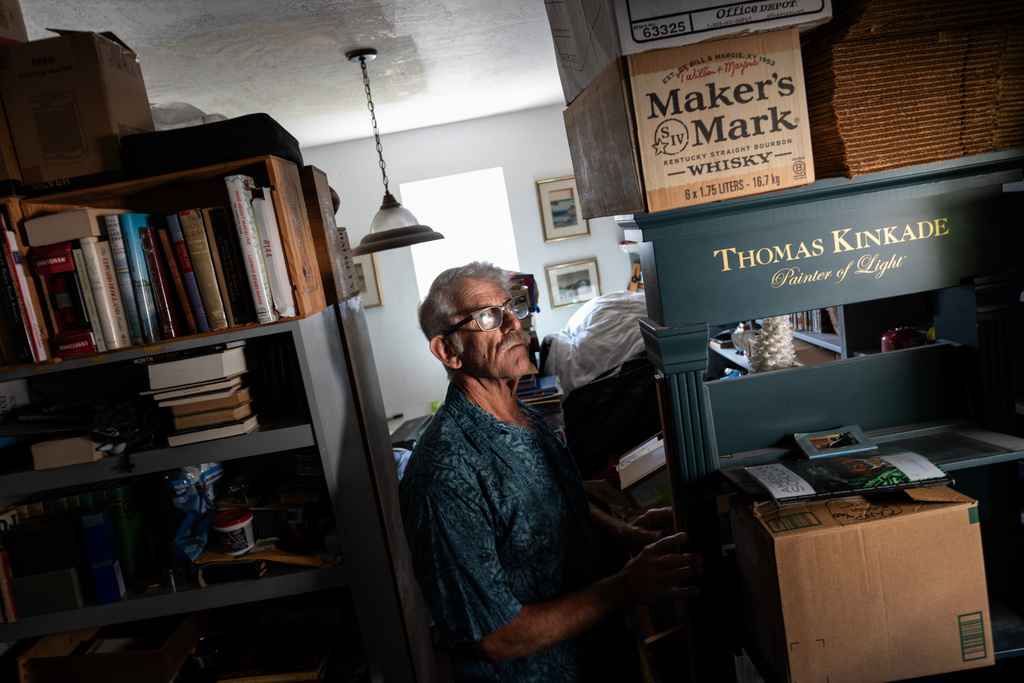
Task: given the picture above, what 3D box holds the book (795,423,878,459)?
[{"bbox_3d":[0.598,0.189,1.264,0.120,0.010,0.107,-9,13,4],"label":"book"}]

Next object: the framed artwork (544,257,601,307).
[{"bbox_3d":[0.383,-0.355,4.213,0.320,0.258,0.022,-10,8,0],"label":"framed artwork"}]

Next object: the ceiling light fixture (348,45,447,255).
[{"bbox_3d":[-0.477,-0.691,2.477,0.346,0.700,0.346,-10,8,0],"label":"ceiling light fixture"}]

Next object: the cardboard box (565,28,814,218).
[{"bbox_3d":[0.388,-0.472,1.608,0.370,0.300,0.473,-11,8,-8],"label":"cardboard box"}]

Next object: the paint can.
[{"bbox_3d":[-0.602,0.417,1.484,0.084,0.074,0.084,-10,8,0],"label":"paint can"}]

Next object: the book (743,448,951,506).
[{"bbox_3d":[0.554,0.231,1.149,0.258,0.018,0.185,-9,4,8],"label":"book"}]

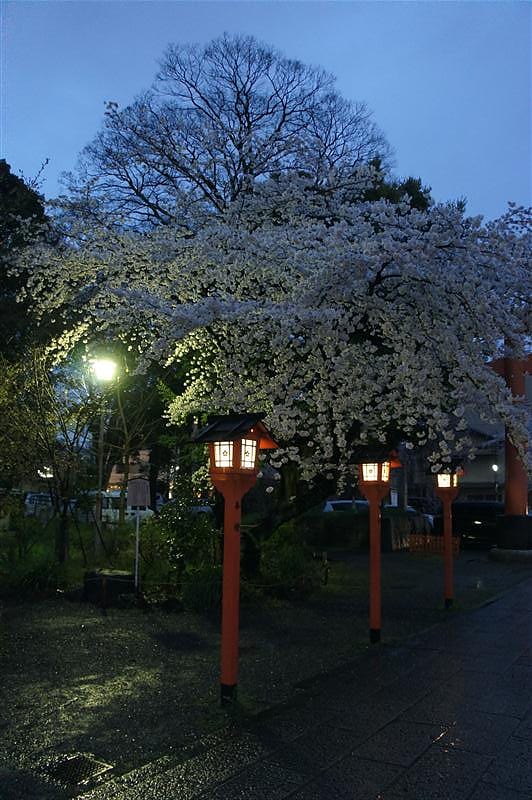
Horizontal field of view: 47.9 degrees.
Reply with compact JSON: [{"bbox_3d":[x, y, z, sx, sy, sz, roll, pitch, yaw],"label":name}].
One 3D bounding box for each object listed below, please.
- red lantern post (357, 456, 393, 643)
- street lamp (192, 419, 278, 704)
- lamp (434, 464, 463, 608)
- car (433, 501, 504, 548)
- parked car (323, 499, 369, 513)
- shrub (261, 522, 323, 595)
[{"bbox_3d":[1.261,1.662,7.077,0.500,2.260,0.450,-7,-12,34],"label":"red lantern post"},{"bbox_3d":[-0.263,1.254,4.864,0.530,2.260,0.460,-7,-12,34],"label":"street lamp"},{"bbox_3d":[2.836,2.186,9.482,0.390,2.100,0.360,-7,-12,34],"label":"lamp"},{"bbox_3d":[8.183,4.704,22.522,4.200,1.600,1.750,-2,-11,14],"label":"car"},{"bbox_3d":[4.280,4.715,23.537,4.400,1.520,1.720,-4,-11,23],"label":"parked car"},{"bbox_3d":[0.447,2.785,10.980,1.150,1.350,1.150,0,-10,0],"label":"shrub"}]

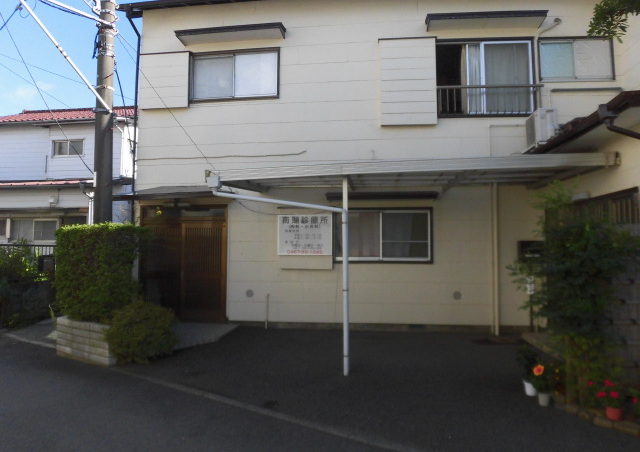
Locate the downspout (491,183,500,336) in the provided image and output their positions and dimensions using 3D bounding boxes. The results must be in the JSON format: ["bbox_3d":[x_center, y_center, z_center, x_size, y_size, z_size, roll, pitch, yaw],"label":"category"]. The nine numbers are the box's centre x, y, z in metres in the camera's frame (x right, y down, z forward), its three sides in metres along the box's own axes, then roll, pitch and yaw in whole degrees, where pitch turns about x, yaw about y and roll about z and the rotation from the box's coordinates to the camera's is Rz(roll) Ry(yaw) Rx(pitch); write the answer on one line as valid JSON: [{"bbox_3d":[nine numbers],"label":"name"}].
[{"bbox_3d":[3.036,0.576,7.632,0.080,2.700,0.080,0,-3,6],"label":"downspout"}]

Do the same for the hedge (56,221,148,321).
[{"bbox_3d":[-3.015,0.645,6.150,1.250,1.380,0.680,-2,-3,30],"label":"hedge"}]

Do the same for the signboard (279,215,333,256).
[{"bbox_3d":[-0.261,0.162,7.994,0.980,0.730,0.060,0,-3,6],"label":"signboard"}]

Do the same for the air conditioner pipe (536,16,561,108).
[{"bbox_3d":[3.964,-2.837,7.698,0.460,1.500,0.100,0,-3,6],"label":"air conditioner pipe"}]

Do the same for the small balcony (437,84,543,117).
[{"bbox_3d":[2.964,-2.176,7.712,1.780,0.540,0.250,0,-3,6],"label":"small balcony"}]

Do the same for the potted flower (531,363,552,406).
[{"bbox_3d":[2.122,1.518,4.250,0.200,0.412,0.200,0,-3,6],"label":"potted flower"}]

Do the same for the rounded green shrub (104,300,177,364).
[{"bbox_3d":[-2.354,1.377,5.820,0.930,0.790,0.900,0,-4,6],"label":"rounded green shrub"}]

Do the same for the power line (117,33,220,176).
[{"bbox_3d":[-2.170,-1.789,6.050,2.327,2.391,0.050,-2,-3,37],"label":"power line"}]

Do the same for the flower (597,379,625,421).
[{"bbox_3d":[2.488,1.486,3.800,0.230,0.360,0.230,0,-3,6],"label":"flower"}]

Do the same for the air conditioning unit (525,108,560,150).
[{"bbox_3d":[3.473,-1.497,7.005,0.300,0.550,0.720,0,-3,9],"label":"air conditioning unit"}]

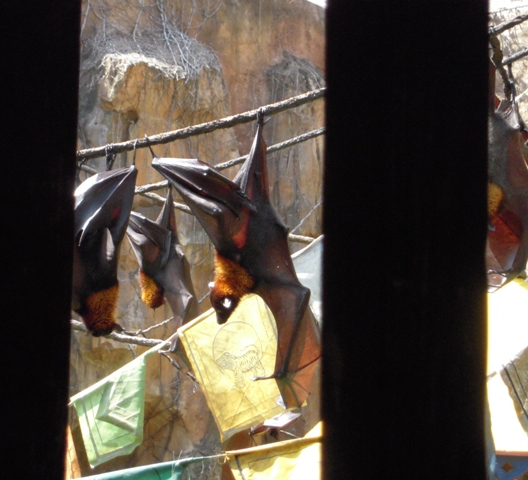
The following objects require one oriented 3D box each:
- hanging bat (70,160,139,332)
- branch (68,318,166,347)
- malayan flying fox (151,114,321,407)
[{"bbox_3d":[-0.364,0.014,4.500,0.180,0.390,0.180,1,-5,-3],"label":"hanging bat"},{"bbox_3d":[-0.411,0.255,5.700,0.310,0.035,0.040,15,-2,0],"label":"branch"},{"bbox_3d":[-0.058,0.047,4.500,0.380,0.640,0.220,0,-5,12],"label":"malayan flying fox"}]

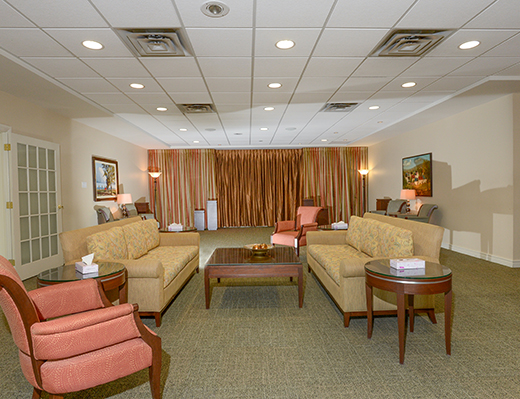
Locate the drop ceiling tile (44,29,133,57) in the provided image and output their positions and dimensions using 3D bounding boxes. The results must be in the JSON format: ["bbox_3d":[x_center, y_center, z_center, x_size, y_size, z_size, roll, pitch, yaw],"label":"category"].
[{"bbox_3d":[-1.579,-1.488,3.009,0.605,0.025,0.600,-1,2,-2],"label":"drop ceiling tile"}]

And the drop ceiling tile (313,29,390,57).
[{"bbox_3d":[0.858,-1.523,3.079,0.610,0.020,0.610,-1,2,-2],"label":"drop ceiling tile"}]

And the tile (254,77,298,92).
[{"bbox_3d":[0.207,-1.546,4.253,0.605,0.025,0.600,-1,2,-2],"label":"tile"}]

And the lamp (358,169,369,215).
[{"bbox_3d":[3.278,-0.033,9.981,0.360,1.822,0.360,-1,2,-2],"label":"lamp"}]

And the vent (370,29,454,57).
[{"bbox_3d":[1.467,-1.543,3.109,0.600,0.050,0.600,-1,2,-2],"label":"vent"}]

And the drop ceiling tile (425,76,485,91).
[{"bbox_3d":[2.634,-1.578,4.321,0.605,0.025,0.600,-1,2,-2],"label":"drop ceiling tile"}]

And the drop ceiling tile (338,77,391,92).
[{"bbox_3d":[1.421,-1.562,4.287,0.605,0.025,0.600,-1,2,-2],"label":"drop ceiling tile"}]

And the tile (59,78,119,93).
[{"bbox_3d":[-2.220,-1.514,4.185,0.605,0.025,0.600,-1,2,-2],"label":"tile"}]

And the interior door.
[{"bbox_3d":[-3.396,0.112,4.915,0.045,2.060,1.100,-1,2,-2],"label":"interior door"}]

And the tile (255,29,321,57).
[{"bbox_3d":[0.249,-1.513,3.064,0.600,0.030,0.600,-1,2,-2],"label":"tile"}]

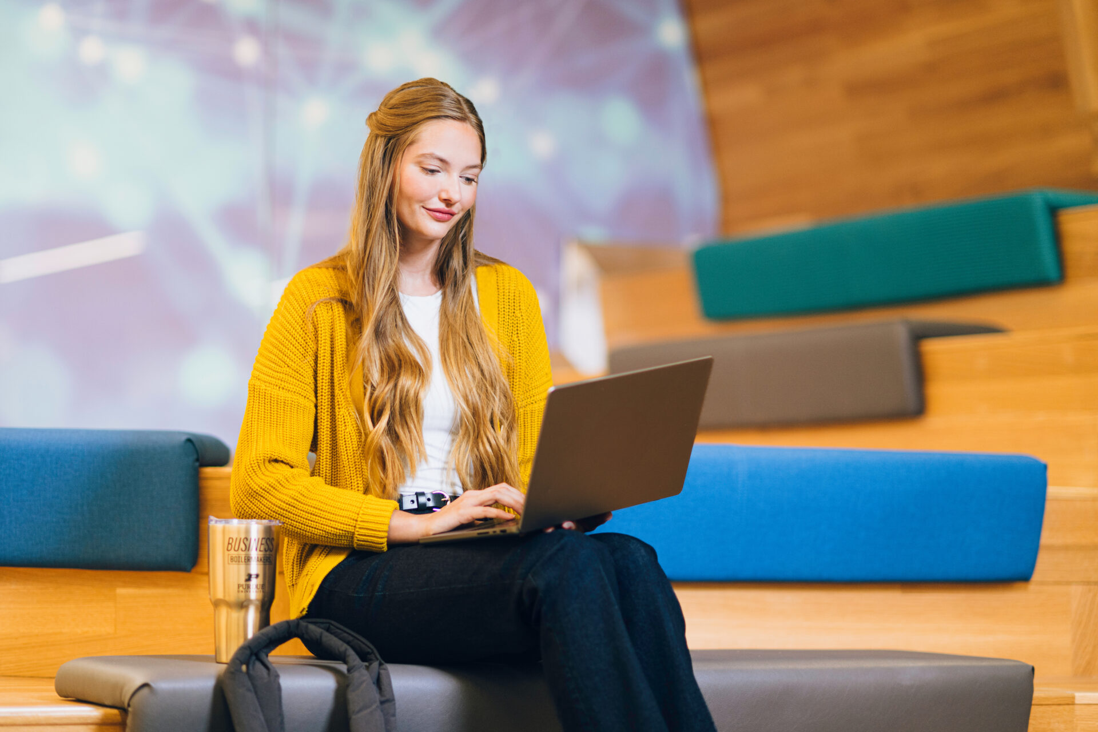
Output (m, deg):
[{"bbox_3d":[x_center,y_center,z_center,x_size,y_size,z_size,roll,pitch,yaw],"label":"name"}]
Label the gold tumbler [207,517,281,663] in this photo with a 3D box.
[{"bbox_3d":[-0.431,0.318,3.680,0.104,0.207,0.104,0,-3,0],"label":"gold tumbler"}]

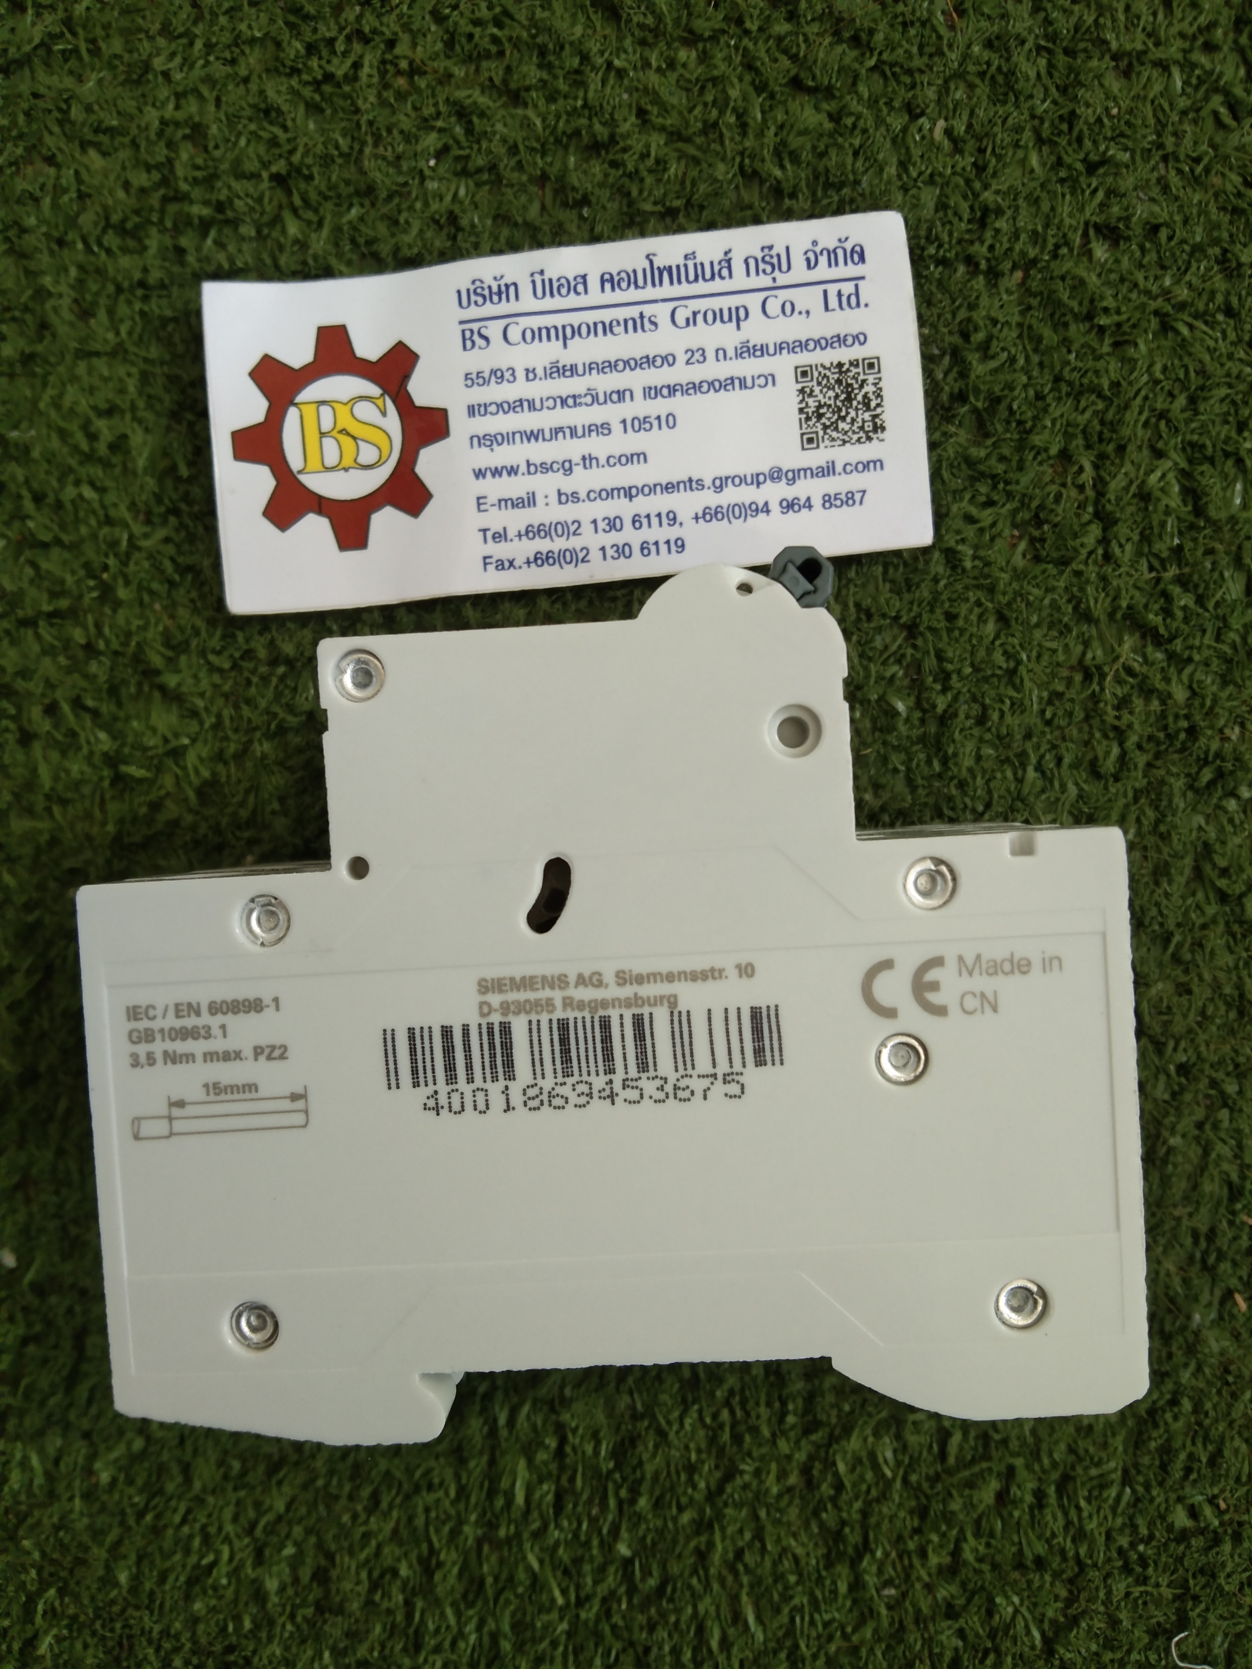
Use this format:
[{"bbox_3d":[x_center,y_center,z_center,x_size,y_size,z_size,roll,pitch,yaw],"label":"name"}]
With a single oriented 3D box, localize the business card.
[{"bbox_3d":[-0.006,-0.044,0.150,0.074,0.004,0.035,-5,90,0],"label":"business card"}]

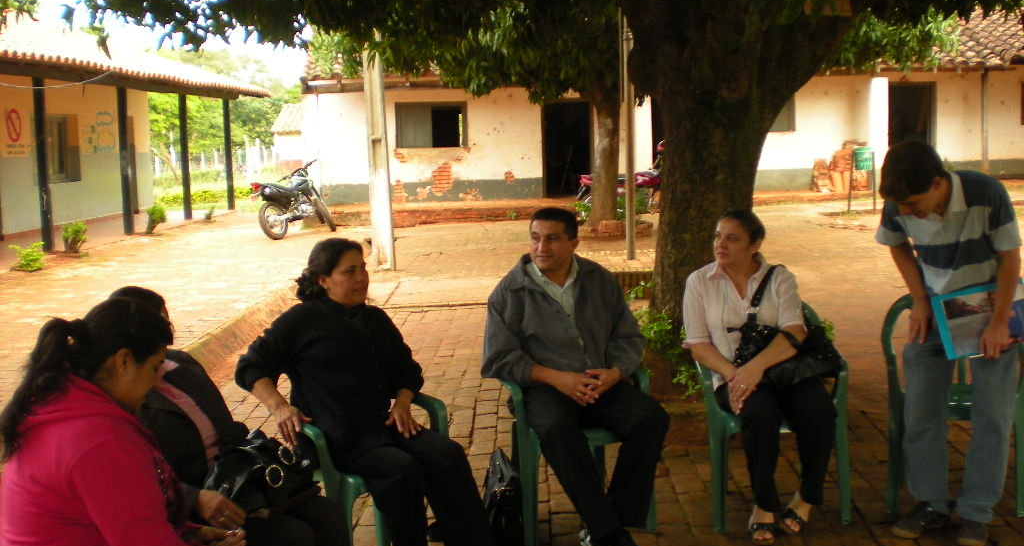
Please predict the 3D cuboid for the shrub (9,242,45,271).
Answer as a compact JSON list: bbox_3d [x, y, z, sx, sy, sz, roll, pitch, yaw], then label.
[{"bbox_3d":[-6.068,-0.226,14.033,0.440,0.360,0.400,-2,7,0],"label":"shrub"}]

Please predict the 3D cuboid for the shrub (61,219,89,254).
[{"bbox_3d":[-6.307,-0.543,16.230,0.380,0.480,0.380,-2,7,0],"label":"shrub"}]

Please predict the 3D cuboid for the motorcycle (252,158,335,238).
[{"bbox_3d":[-3.413,-1.166,17.927,0.760,1.160,1.950,2,8,28],"label":"motorcycle"}]

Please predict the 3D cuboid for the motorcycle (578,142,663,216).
[{"bbox_3d":[2.059,-1.549,19.259,2.000,1.250,0.750,-2,7,0],"label":"motorcycle"}]

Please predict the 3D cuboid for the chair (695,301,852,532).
[{"bbox_3d":[1.066,0.587,4.706,0.580,0.820,0.560,-1,7,1],"label":"chair"}]

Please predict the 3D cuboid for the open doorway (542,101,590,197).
[{"bbox_3d":[1.130,-2.591,23.462,0.980,2.010,0.220,-1,7,1],"label":"open doorway"}]

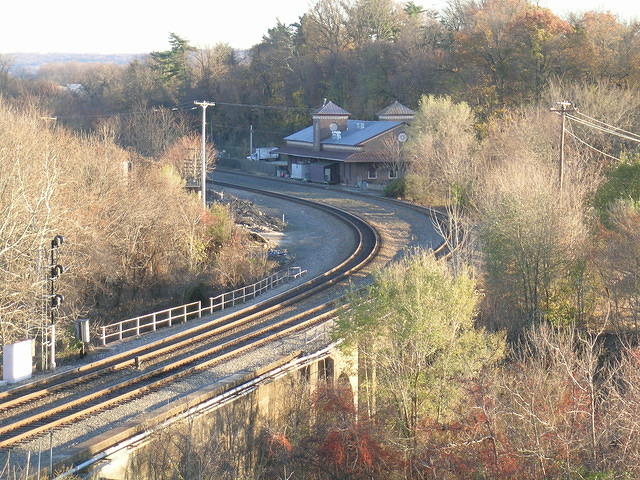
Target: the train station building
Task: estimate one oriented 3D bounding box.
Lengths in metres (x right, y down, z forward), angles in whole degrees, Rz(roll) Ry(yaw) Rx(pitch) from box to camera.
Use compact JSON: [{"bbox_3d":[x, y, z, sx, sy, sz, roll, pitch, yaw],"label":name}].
[{"bbox_3d":[7.313,-16.463,353.303,19.800,12.800,52.900,-1,4,-13],"label":"train station building"}]

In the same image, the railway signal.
[{"bbox_3d":[-13.453,3.166,109.500,0.600,6.850,0.850,1,4,15],"label":"railway signal"}]

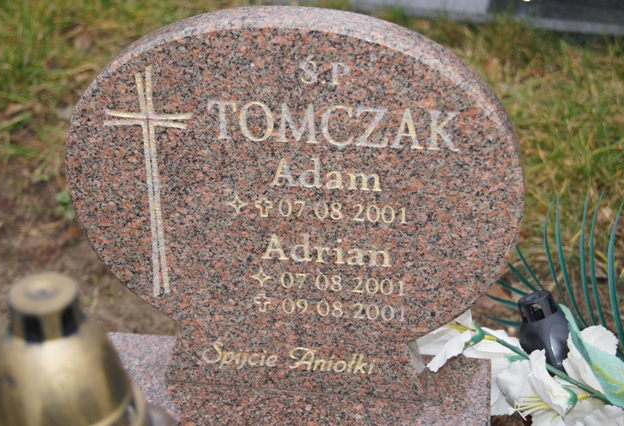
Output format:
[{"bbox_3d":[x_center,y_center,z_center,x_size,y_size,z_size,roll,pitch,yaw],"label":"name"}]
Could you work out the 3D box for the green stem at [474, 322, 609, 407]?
[{"bbox_3d":[0.306,0.201,1.580,0.215,0.030,0.030,29,38,16],"label":"green stem"}]

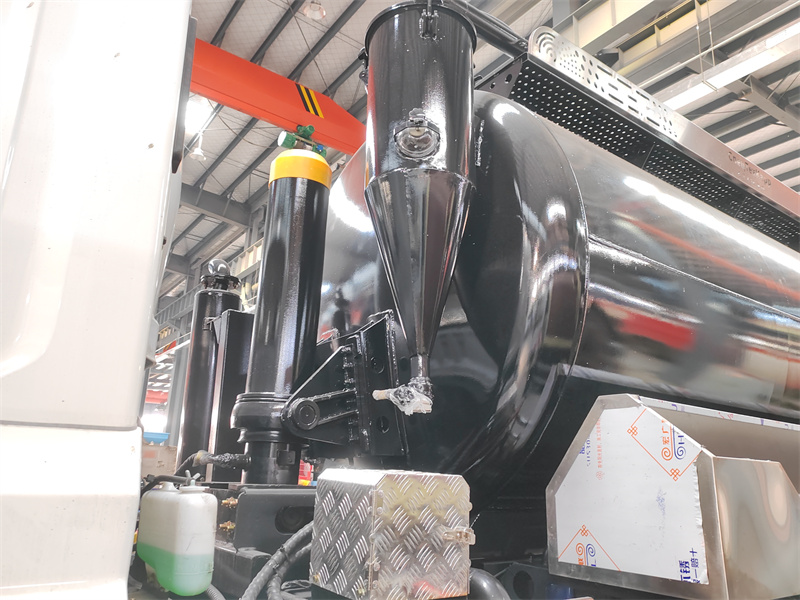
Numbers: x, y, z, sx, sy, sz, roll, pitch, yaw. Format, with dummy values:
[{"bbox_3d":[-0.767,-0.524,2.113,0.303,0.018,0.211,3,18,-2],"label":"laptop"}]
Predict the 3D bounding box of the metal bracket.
[{"bbox_3d":[-0.288,0.288,2.190,0.470,0.478,0.441,13,-19,-35],"label":"metal bracket"}]

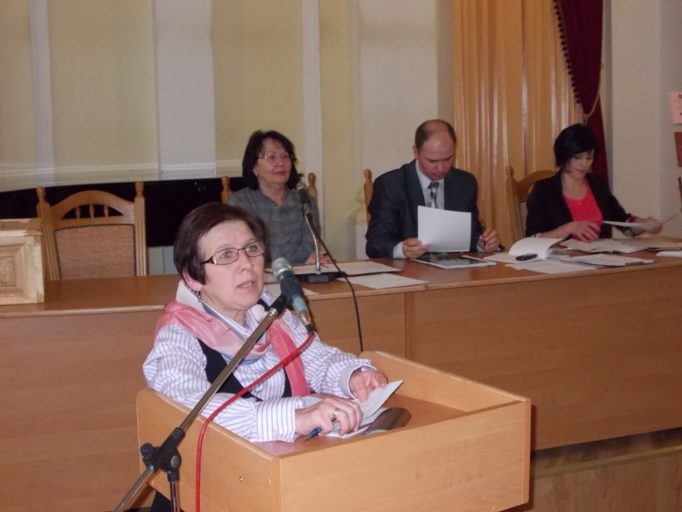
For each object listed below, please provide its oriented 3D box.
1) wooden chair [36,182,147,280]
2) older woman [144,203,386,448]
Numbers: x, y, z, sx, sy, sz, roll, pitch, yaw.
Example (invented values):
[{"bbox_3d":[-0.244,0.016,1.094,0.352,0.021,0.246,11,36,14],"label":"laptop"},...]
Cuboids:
[{"bbox_3d":[-0.935,0.274,3.846,0.445,1.070,0.520,-3,8,-12],"label":"wooden chair"},{"bbox_3d":[-0.168,0.620,2.231,0.540,1.500,0.600,-7,10,-35],"label":"older woman"}]

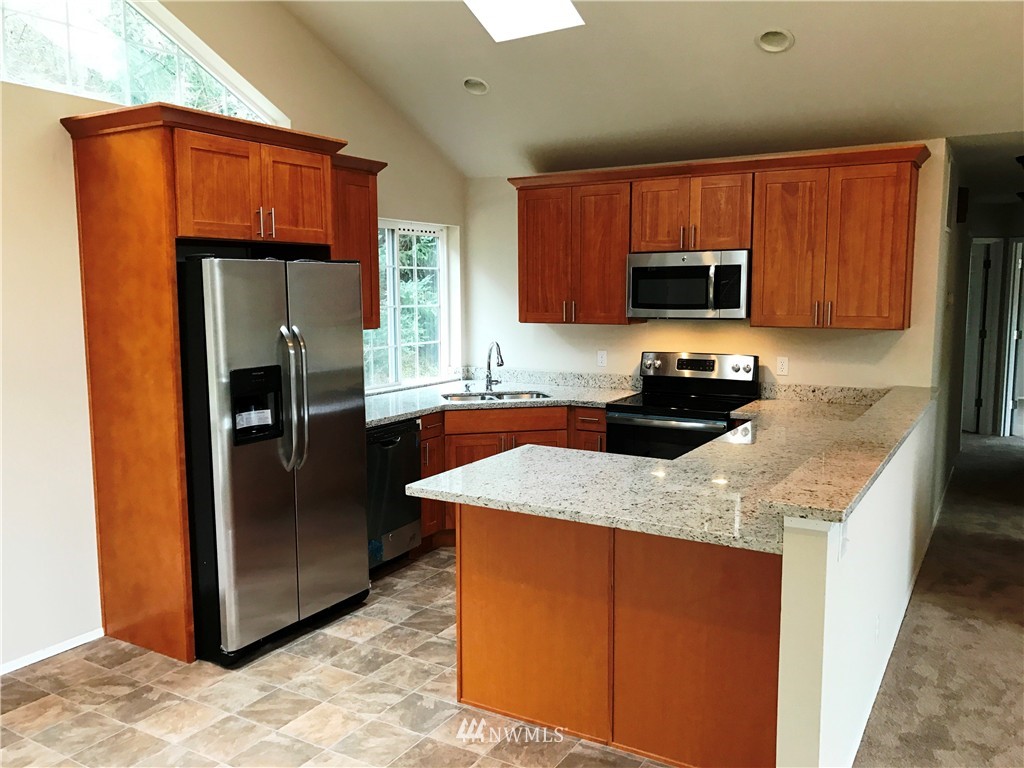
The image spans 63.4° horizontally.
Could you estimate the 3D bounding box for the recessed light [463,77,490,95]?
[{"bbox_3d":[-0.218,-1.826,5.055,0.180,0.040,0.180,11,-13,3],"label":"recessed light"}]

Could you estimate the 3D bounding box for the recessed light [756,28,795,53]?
[{"bbox_3d":[1.319,-1.728,4.150,0.188,0.040,0.188,4,-15,30],"label":"recessed light"}]

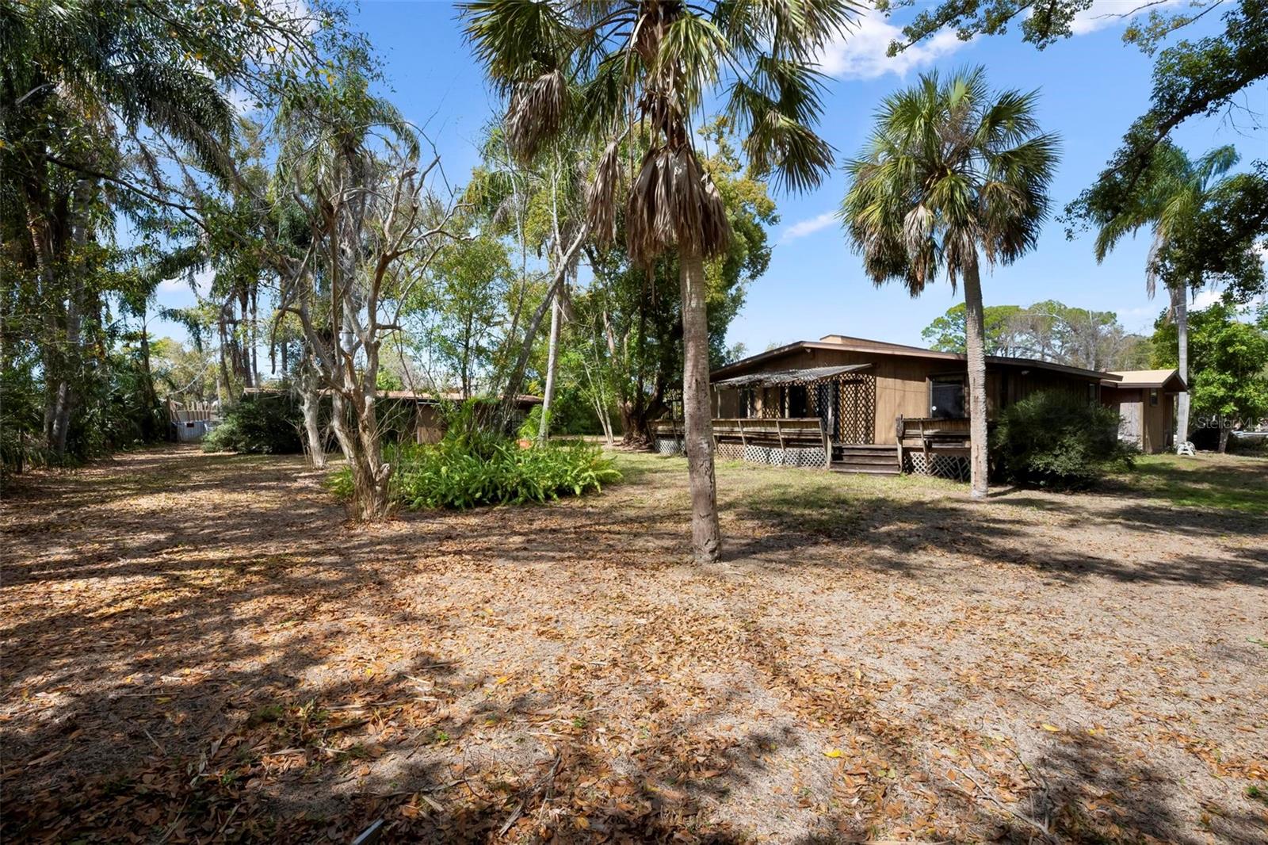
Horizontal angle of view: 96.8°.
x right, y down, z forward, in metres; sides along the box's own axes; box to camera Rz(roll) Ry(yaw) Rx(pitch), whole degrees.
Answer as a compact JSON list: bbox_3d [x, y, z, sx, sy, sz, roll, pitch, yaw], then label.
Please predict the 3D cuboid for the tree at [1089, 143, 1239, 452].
[{"bbox_3d":[26.100,-6.000,27.500,5.900,14.900,5.900,0,0,43],"label":"tree"}]

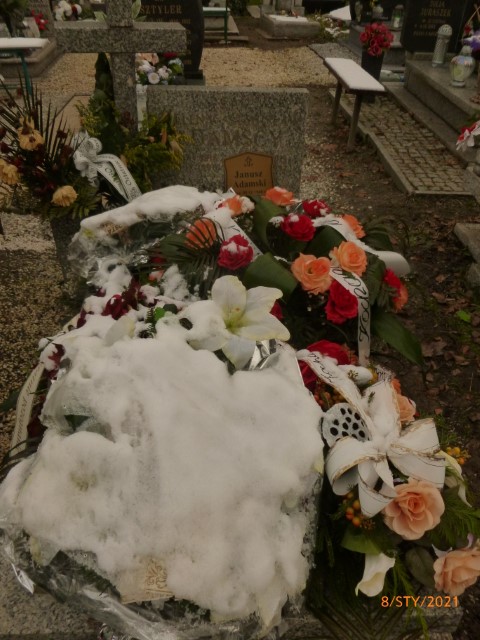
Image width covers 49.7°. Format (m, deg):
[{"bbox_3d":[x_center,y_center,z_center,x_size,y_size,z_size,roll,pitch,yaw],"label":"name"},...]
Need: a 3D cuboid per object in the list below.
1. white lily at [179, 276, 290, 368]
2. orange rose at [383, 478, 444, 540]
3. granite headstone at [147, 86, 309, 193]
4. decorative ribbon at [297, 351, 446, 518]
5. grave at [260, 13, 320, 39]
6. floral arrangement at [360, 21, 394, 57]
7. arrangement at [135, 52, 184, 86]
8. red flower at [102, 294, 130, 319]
[{"bbox_3d":[-0.008,0.005,1.120,0.225,0.170,0.170,-6,38,-8],"label":"white lily"},{"bbox_3d":[0.339,0.370,1.010,0.115,0.100,0.110,-6,38,-8],"label":"orange rose"},{"bbox_3d":[-0.055,-0.786,2.447,0.700,0.570,0.080,0,37,-1],"label":"granite headstone"},{"bbox_3d":[0.278,0.245,1.110,0.290,0.190,0.290,0,38,0],"label":"decorative ribbon"},{"bbox_3d":[0.826,-4.754,8.300,0.760,0.270,1.200,-3,38,-4],"label":"grave"},{"bbox_3d":[1.169,-2.393,4.400,0.290,0.290,0.280,0,38,0],"label":"floral arrangement"},{"bbox_3d":[-0.556,-1.669,3.450,0.370,0.310,0.320,0,38,0],"label":"arrangement"},{"bbox_3d":[-0.310,-0.034,1.300,0.070,0.060,0.065,6,38,8],"label":"red flower"}]

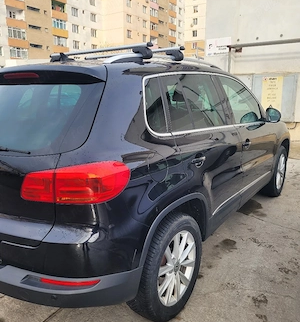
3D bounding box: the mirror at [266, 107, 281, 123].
[{"bbox_3d":[1.248,-0.460,3.064,0.185,0.155,0.125,9,17,35],"label":"mirror"}]

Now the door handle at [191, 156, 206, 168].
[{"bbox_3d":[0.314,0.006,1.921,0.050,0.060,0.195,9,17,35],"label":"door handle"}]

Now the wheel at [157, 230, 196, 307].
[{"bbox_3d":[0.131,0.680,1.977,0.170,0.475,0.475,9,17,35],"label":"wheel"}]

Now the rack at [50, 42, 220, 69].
[{"bbox_3d":[-0.191,-0.851,2.594,1.090,0.170,1.620,9,17,35],"label":"rack"}]

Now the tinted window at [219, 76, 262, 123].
[{"bbox_3d":[0.868,-0.578,2.807,0.060,0.430,0.770,-12,5,39],"label":"tinted window"}]

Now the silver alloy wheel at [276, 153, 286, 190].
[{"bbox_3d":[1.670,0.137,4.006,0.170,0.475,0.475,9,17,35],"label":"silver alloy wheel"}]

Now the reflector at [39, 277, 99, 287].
[{"bbox_3d":[-0.402,0.600,1.493,0.315,0.040,0.050,1,14,9],"label":"reflector"}]

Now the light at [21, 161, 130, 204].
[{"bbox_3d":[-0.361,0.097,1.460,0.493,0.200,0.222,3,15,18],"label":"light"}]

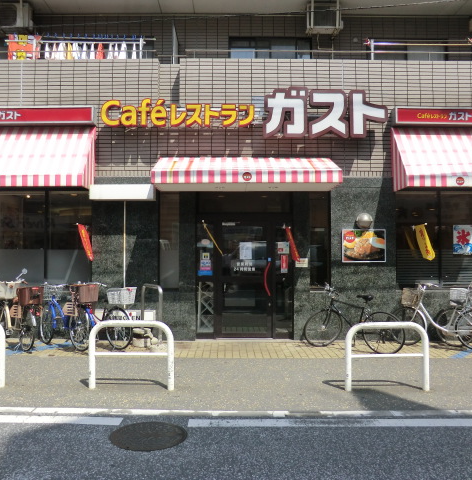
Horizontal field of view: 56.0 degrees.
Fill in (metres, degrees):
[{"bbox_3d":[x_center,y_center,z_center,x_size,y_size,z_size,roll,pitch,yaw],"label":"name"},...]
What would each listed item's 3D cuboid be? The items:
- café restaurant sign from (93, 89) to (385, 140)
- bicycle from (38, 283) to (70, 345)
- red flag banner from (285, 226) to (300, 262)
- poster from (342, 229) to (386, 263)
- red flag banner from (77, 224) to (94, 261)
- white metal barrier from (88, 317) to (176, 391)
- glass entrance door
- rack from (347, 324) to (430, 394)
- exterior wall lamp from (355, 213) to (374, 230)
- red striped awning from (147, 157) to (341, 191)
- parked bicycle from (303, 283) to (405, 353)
[{"bbox_3d":[0.149,-2.194,7.795,4.962,0.879,0.220,0,-1,0],"label":"café restaurant sign"},{"bbox_3d":[-2.930,1.253,7.420,0.560,1.060,1.660,1,-2,-43],"label":"bicycle"},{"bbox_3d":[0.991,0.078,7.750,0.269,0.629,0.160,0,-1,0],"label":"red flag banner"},{"bbox_3d":[2.288,0.108,7.900,0.770,0.585,0.050,0,-1,0],"label":"poster"},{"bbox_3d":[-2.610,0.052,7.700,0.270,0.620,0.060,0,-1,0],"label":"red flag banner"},{"bbox_3d":[-1.226,1.359,5.220,1.000,0.825,0.078,0,-1,0],"label":"white metal barrier"},{"bbox_3d":[0.161,0.666,8.061,1.751,2.218,0.100,0,-1,0],"label":"glass entrance door"},{"bbox_3d":[1.804,1.394,5.280,1.000,0.825,0.078,0,-1,0],"label":"rack"},{"bbox_3d":[2.275,-0.325,7.831,0.298,0.298,0.250,0,-1,0],"label":"exterior wall lamp"},{"bbox_3d":[0.181,-1.185,7.550,3.078,0.584,0.840,0,-1,0],"label":"red striped awning"},{"bbox_3d":[1.930,1.280,7.300,1.680,1.070,0.560,-1,-1,28],"label":"parked bicycle"}]

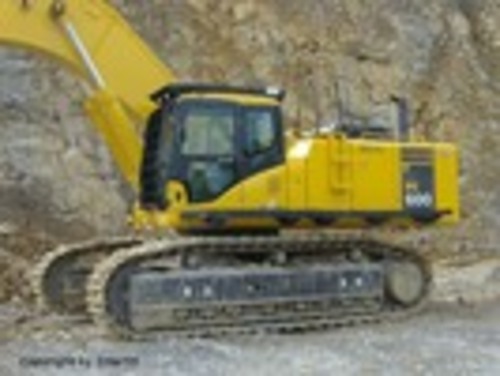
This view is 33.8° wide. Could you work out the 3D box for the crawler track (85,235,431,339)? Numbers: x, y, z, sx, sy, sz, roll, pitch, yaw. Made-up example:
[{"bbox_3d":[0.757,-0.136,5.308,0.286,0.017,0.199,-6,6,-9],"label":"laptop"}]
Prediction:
[{"bbox_3d":[0.344,1.421,12.203,5.450,1.260,0.720,2,-3,-29],"label":"crawler track"}]

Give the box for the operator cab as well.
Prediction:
[{"bbox_3d":[-0.568,-0.519,12.519,1.900,1.810,1.120,1,-3,-22],"label":"operator cab"}]

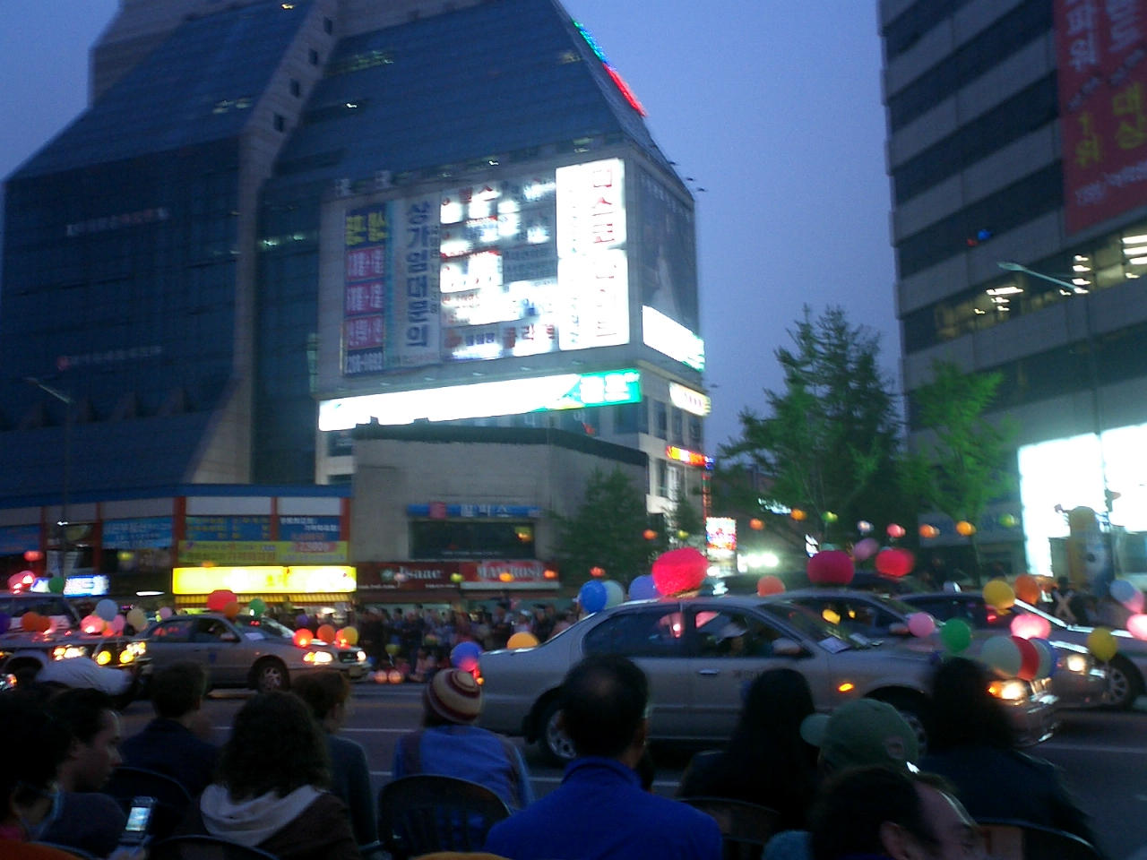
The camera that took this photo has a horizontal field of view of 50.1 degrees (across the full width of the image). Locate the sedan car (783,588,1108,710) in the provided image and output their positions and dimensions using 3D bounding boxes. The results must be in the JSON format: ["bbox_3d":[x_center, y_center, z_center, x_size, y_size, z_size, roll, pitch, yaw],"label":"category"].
[{"bbox_3d":[3.255,2.472,13.519,4.750,1.420,1.780,-6,-9,28],"label":"sedan car"}]

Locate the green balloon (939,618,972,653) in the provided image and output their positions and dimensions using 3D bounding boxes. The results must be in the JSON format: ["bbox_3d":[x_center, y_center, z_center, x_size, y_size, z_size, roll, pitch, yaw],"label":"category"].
[{"bbox_3d":[3.117,1.677,10.000,0.260,0.280,0.260,-1,-8,0],"label":"green balloon"}]

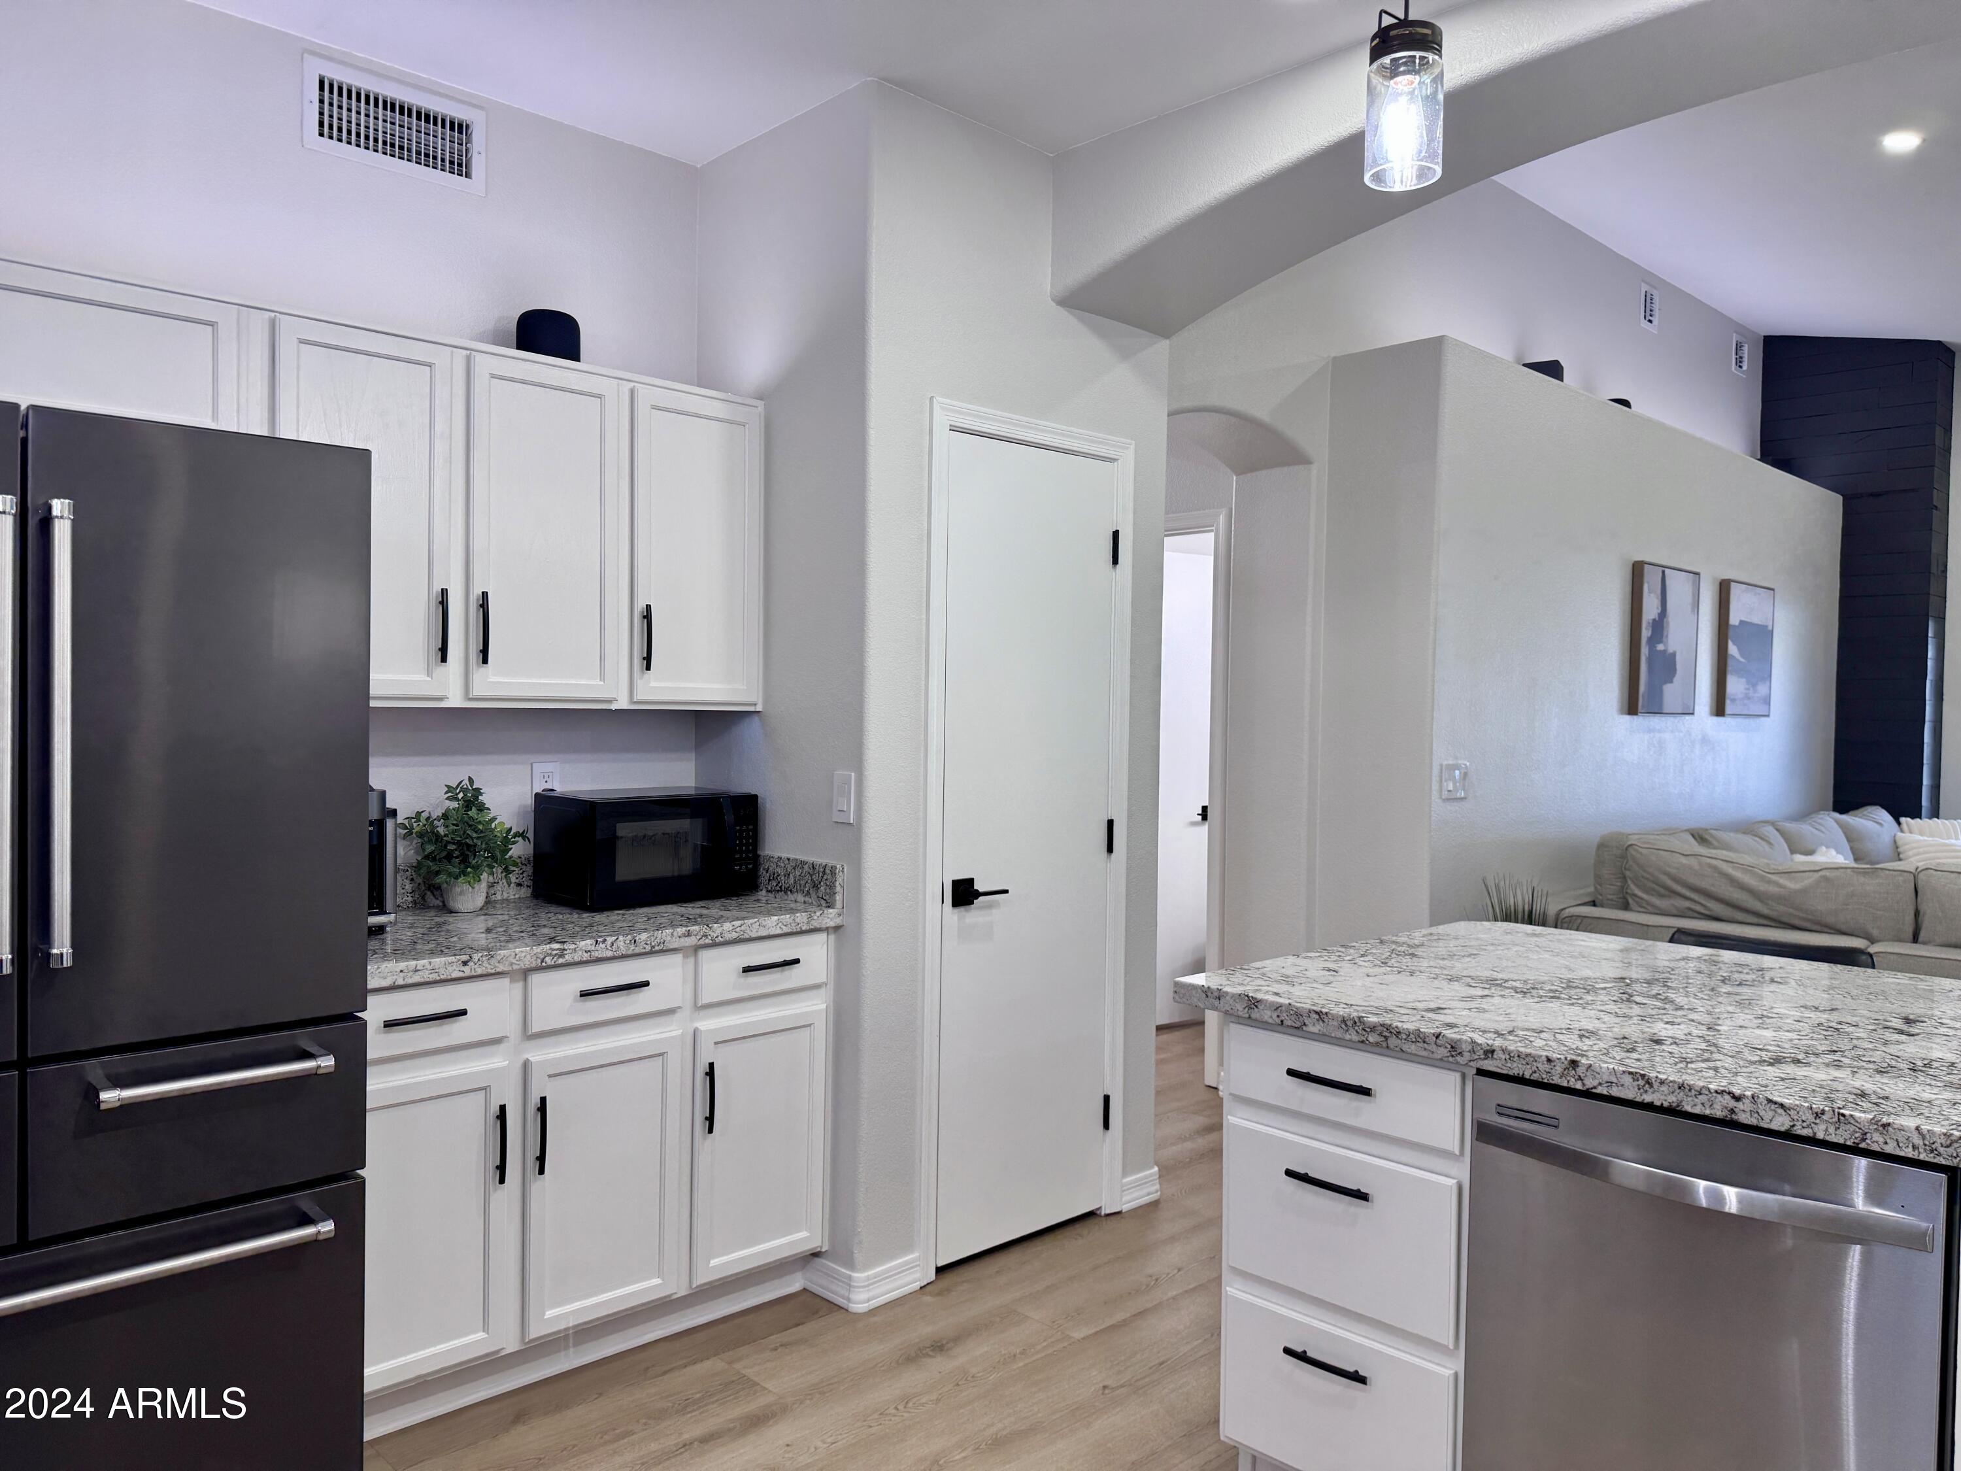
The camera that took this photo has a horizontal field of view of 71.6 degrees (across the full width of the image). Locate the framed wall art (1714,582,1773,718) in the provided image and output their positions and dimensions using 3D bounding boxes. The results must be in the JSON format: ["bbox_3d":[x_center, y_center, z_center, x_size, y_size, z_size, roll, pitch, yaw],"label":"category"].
[{"bbox_3d":[3.684,-0.407,6.546,0.635,0.637,0.040,0,1,-44],"label":"framed wall art"}]

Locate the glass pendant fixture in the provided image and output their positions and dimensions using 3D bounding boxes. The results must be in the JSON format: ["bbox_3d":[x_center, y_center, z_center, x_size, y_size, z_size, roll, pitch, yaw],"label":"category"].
[{"bbox_3d":[0.609,-0.915,1.955,0.112,0.240,0.112,0,1,-44],"label":"glass pendant fixture"}]

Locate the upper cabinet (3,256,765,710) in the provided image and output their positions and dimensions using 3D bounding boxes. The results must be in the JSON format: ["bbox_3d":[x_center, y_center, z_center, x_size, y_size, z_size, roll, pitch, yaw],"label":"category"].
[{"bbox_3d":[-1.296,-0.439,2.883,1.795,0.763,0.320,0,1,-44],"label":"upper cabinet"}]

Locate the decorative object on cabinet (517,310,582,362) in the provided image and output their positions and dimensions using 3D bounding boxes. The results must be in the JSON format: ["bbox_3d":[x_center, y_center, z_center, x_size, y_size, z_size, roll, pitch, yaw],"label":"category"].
[{"bbox_3d":[-0.999,-0.901,3.133,0.145,0.168,0.145,0,1,-44],"label":"decorative object on cabinet"}]

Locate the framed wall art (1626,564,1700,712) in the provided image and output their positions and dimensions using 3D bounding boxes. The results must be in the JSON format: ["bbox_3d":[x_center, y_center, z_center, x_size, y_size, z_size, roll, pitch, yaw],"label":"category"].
[{"bbox_3d":[2.940,-0.403,5.839,0.638,0.635,0.040,0,1,-44],"label":"framed wall art"}]

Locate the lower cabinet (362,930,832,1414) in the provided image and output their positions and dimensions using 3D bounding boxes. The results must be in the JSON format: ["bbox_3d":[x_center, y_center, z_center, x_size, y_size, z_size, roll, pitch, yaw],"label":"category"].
[{"bbox_3d":[-0.978,0.877,3.015,1.140,0.872,0.610,-1,2,-44],"label":"lower cabinet"}]

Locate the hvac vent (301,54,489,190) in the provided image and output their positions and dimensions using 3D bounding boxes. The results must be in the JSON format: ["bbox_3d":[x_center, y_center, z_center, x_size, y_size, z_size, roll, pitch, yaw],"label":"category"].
[{"bbox_3d":[-1.308,-1.367,3.055,0.402,0.202,0.020,0,1,-44],"label":"hvac vent"}]

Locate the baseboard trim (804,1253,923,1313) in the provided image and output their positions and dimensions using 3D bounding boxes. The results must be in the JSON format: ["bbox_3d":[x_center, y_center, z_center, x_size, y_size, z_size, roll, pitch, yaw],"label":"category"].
[{"bbox_3d":[-0.273,1.278,3.258,0.215,0.084,0.210,0,1,-44],"label":"baseboard trim"}]

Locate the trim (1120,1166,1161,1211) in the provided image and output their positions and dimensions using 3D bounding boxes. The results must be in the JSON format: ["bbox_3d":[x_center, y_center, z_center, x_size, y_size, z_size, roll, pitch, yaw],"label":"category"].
[{"bbox_3d":[0.460,1.277,3.825,0.170,0.086,0.022,0,1,-44],"label":"trim"}]

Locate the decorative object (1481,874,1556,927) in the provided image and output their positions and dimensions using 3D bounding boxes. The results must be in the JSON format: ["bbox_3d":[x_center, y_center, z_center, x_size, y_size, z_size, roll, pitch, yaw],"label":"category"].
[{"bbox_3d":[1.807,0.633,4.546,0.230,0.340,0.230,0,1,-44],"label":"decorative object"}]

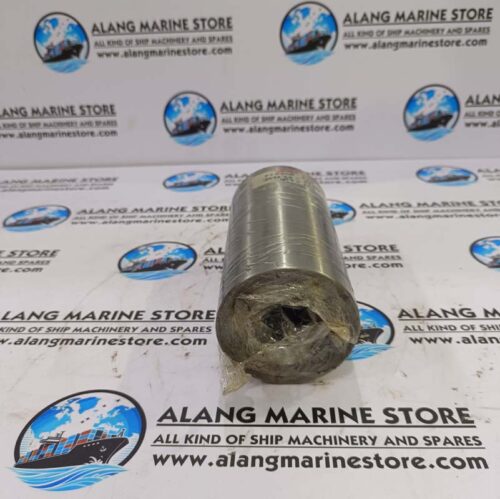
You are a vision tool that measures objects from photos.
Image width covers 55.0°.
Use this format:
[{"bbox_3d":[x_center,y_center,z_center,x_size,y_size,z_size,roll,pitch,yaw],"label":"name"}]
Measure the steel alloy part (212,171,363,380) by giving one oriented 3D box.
[{"bbox_3d":[0.027,0.007,0.386,0.092,0.092,0.180,-2,29,3],"label":"steel alloy part"}]

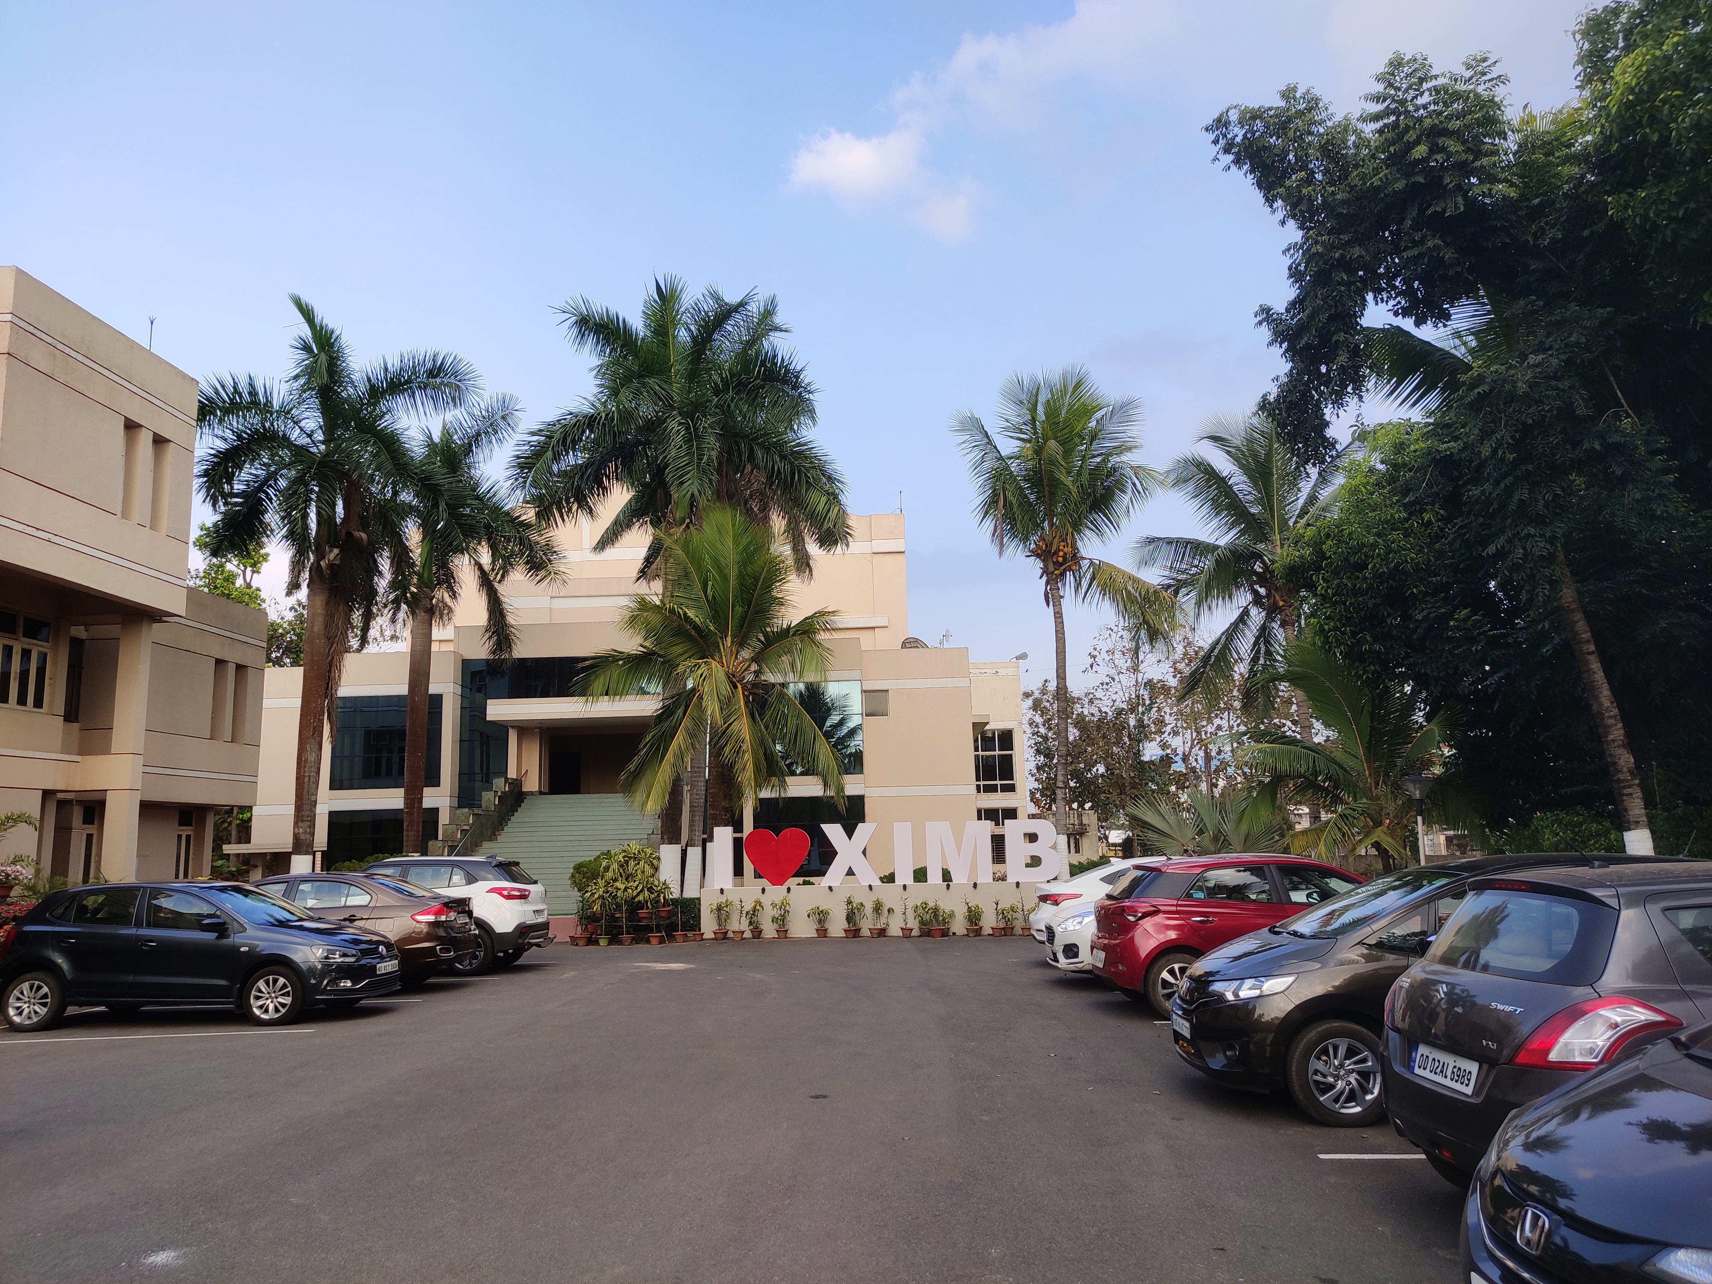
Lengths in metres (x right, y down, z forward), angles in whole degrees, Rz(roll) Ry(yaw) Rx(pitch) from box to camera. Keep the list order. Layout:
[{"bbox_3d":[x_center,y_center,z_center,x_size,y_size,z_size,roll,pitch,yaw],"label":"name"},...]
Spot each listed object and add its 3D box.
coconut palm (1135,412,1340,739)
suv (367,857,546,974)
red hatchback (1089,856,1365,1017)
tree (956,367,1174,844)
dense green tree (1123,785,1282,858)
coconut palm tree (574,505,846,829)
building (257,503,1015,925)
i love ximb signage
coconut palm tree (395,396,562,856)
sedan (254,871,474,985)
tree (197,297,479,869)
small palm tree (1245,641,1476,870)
[{"bbox_3d":[8.727,0.321,26.253,5.370,10.820,6.000,-1,-9,0],"label":"coconut palm"},{"bbox_3d":[-6.863,4.202,19.002,4.270,1.650,1.780,-2,-10,4],"label":"suv"},{"bbox_3d":[4.430,2.928,12.565,3.985,1.505,1.740,-2,-9,2],"label":"red hatchback"},{"bbox_3d":[4.973,-0.191,29.170,5.300,13.262,5.300,-2,-10,4],"label":"tree"},{"bbox_3d":[6.482,3.958,22.636,2.970,2.590,3.000,-1,-9,0],"label":"dense green tree"},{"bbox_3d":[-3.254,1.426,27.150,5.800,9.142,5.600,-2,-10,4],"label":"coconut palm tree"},{"bbox_3d":[-5.206,1.879,38.200,22.000,12.700,17.000,-2,-10,4],"label":"building"},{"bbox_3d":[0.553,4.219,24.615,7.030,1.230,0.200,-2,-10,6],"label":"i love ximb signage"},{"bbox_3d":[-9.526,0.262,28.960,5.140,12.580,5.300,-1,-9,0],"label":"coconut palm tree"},{"bbox_3d":[-7.216,3.751,15.909,4.490,1.485,1.730,-2,-9,2],"label":"sedan"},{"bbox_3d":[-10.381,-0.696,24.458,5.700,13.080,5.700,-1,-9,0],"label":"tree"},{"bbox_3d":[9.135,2.585,22.289,4.400,5.270,4.300,-2,-10,4],"label":"small palm tree"}]

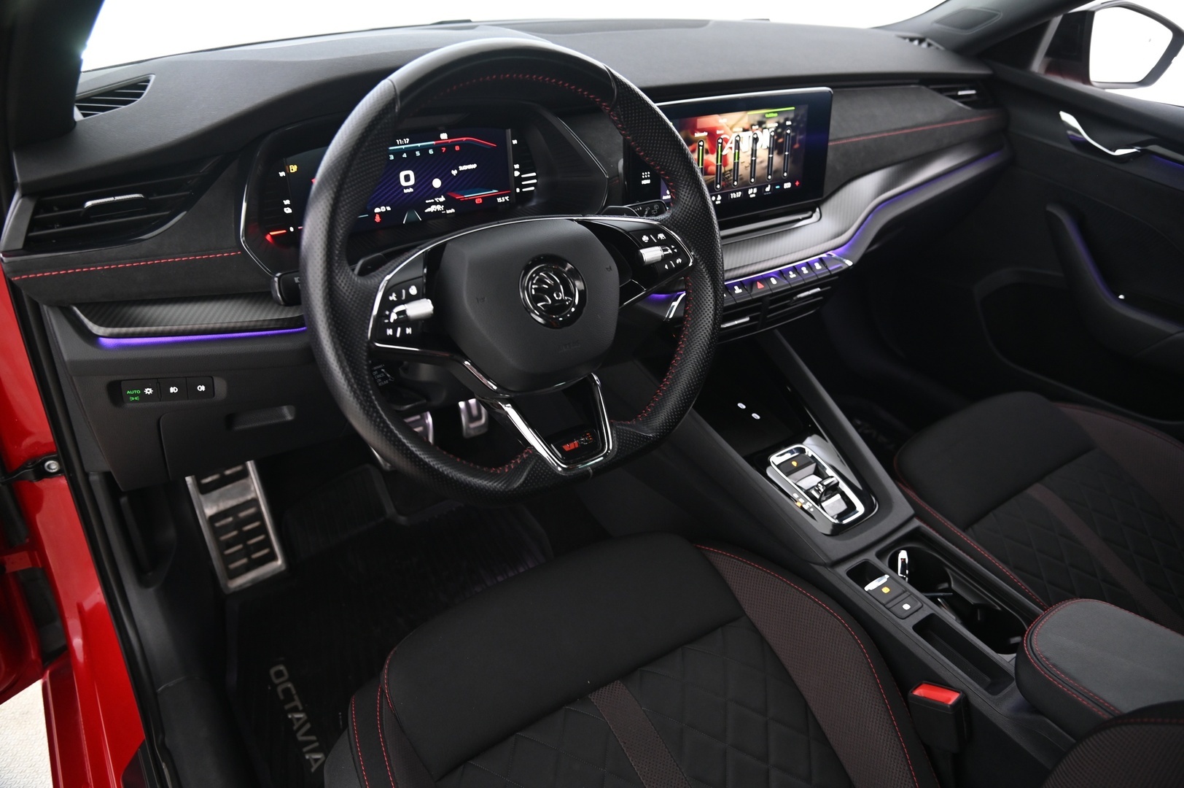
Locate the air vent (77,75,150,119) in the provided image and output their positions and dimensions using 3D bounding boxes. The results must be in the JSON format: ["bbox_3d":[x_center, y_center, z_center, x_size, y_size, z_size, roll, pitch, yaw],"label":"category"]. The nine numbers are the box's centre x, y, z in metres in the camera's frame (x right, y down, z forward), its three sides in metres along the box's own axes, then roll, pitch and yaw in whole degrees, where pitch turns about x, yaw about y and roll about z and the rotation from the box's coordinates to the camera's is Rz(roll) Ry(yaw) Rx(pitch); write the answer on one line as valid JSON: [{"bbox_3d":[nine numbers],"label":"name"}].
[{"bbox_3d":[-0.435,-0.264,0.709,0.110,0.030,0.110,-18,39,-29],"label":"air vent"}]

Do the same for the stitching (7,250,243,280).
[{"bbox_3d":[-0.416,-0.119,0.716,0.187,0.012,0.012,-18,39,-29],"label":"stitching"}]

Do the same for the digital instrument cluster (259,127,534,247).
[{"bbox_3d":[-0.196,-0.223,0.828,0.300,0.105,0.035,-18,27,-29],"label":"digital instrument cluster"}]

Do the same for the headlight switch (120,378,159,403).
[{"bbox_3d":[-0.414,-0.004,0.723,0.031,0.025,0.015,-11,36,-21],"label":"headlight switch"}]

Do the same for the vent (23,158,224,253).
[{"bbox_3d":[-0.417,-0.174,0.710,0.180,0.078,0.048,-18,34,-29],"label":"vent"}]

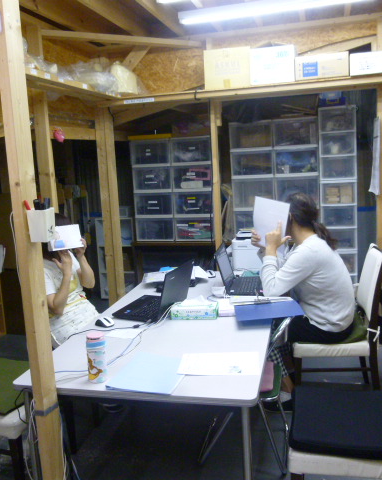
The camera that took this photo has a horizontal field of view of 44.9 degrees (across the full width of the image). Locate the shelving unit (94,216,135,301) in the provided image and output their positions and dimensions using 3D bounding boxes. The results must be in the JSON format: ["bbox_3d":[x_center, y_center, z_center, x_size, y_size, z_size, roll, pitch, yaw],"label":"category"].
[{"bbox_3d":[-0.815,0.203,5.311,0.425,0.900,0.290,-2,9,10],"label":"shelving unit"}]

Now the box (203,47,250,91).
[{"bbox_3d":[0.280,-1.179,3.246,0.315,0.257,0.240,0,9,17],"label":"box"}]

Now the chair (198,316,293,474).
[{"bbox_3d":[0.295,0.691,2.374,0.490,0.780,0.450,0,9,16],"label":"chair"}]

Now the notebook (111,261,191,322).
[{"bbox_3d":[-0.197,0.258,2.476,0.330,0.244,0.367,1,10,24],"label":"notebook"}]

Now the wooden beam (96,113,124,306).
[{"bbox_3d":[-0.674,-0.124,3.998,0.115,1.970,0.090,0,9,16],"label":"wooden beam"}]

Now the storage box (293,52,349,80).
[{"bbox_3d":[0.974,-1.268,3.448,0.375,0.164,0.280,0,9,16],"label":"storage box"}]

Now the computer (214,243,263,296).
[{"bbox_3d":[0.323,0.168,2.734,0.305,0.238,0.355,-1,9,12],"label":"computer"}]

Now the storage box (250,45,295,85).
[{"bbox_3d":[0.569,-1.168,3.151,0.285,0.230,0.220,0,9,17],"label":"storage box"}]

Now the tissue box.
[{"bbox_3d":[0.025,0.361,2.350,0.230,0.056,0.114,-1,9,9],"label":"tissue box"}]

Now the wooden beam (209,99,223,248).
[{"bbox_3d":[0.224,-0.118,3.750,0.045,1.950,0.088,0,9,16],"label":"wooden beam"}]

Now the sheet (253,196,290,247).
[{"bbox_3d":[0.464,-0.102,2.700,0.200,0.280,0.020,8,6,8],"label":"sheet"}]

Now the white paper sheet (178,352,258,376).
[{"bbox_3d":[0.111,0.473,1.776,0.295,0.004,0.208,-2,9,5],"label":"white paper sheet"}]

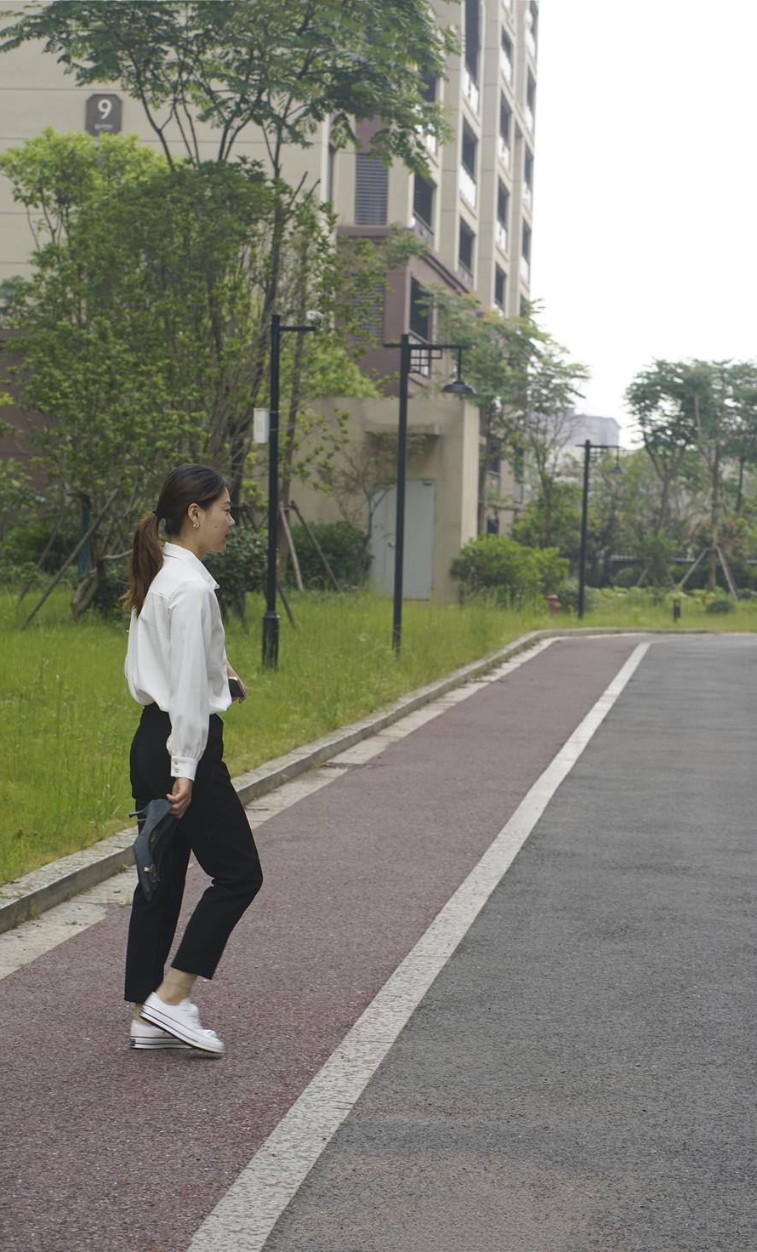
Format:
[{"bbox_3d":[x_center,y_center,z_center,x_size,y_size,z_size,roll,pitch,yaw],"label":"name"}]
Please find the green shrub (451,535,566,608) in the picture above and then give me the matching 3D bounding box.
[{"bbox_3d":[2.266,-0.929,51.500,2.000,1.320,1.600,1,2,0],"label":"green shrub"}]

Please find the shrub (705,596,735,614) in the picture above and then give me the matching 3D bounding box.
[{"bbox_3d":[6.754,-0.426,58.500,0.600,0.390,0.580,1,2,0],"label":"shrub"}]

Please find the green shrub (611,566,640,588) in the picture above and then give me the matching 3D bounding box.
[{"bbox_3d":[6.169,-1.200,74.000,0.720,0.620,0.700,1,2,0],"label":"green shrub"}]

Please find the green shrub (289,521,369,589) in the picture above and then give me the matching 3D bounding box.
[{"bbox_3d":[-0.835,-1.166,50.000,1.360,1.220,1.200,1,2,0],"label":"green shrub"}]

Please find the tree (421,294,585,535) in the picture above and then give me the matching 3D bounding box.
[{"bbox_3d":[2.404,-3.517,57.000,3.300,6.000,3.200,1,2,0],"label":"tree"}]

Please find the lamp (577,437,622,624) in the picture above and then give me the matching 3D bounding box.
[{"bbox_3d":[3.882,-1.720,52.500,0.840,3.220,0.340,1,2,5],"label":"lamp"}]

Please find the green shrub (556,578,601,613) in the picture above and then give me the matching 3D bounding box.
[{"bbox_3d":[3.721,-0.555,55.000,0.830,0.640,0.750,1,2,0],"label":"green shrub"}]

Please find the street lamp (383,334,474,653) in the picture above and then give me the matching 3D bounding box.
[{"bbox_3d":[0.481,-1.331,29.700,0.900,3.220,0.340,1,2,5],"label":"street lamp"}]

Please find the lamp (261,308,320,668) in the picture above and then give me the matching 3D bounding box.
[{"bbox_3d":[-0.785,-1.214,26.500,0.470,3.200,0.170,2,2,13],"label":"lamp"}]

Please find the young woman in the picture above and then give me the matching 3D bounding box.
[{"bbox_3d":[-0.511,0.369,8.200,0.400,1.620,0.450,1,2,-12],"label":"young woman"}]

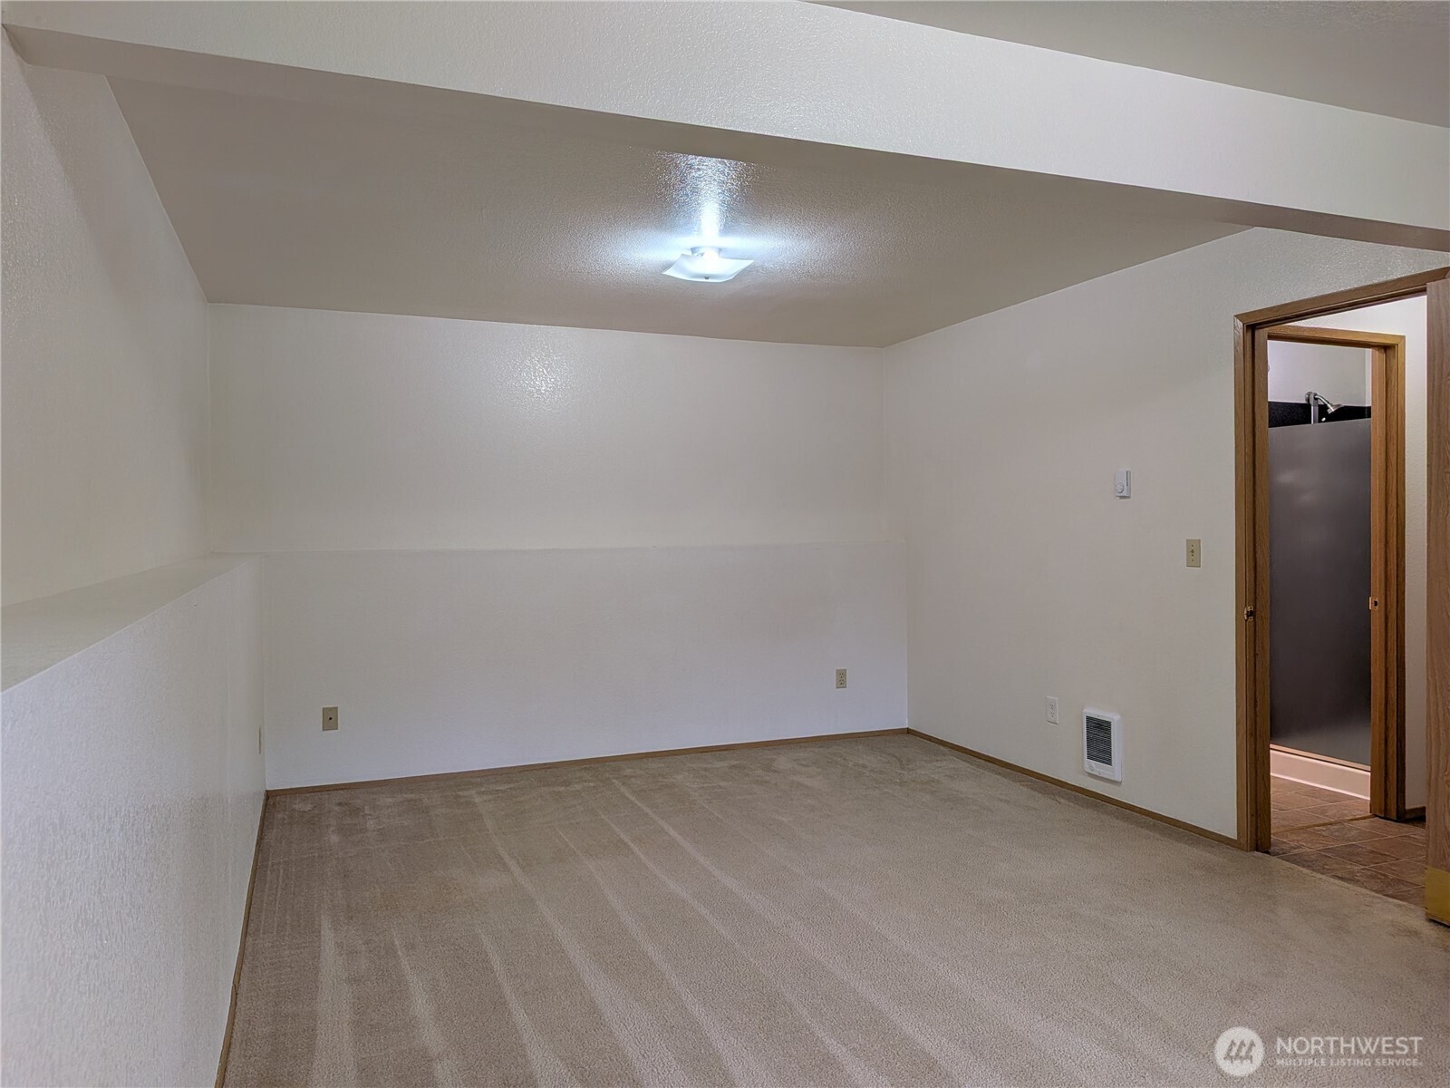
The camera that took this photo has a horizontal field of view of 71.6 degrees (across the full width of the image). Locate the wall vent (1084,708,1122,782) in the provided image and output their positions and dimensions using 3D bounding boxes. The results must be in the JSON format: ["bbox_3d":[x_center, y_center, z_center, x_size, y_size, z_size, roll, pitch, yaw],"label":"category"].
[{"bbox_3d":[1.740,0.929,4.635,0.025,0.300,0.232,-1,1,-22],"label":"wall vent"}]

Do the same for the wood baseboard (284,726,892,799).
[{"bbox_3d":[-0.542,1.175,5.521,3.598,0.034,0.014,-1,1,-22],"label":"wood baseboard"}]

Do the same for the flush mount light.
[{"bbox_3d":[-0.072,-1.135,4.108,0.305,0.122,0.305,-1,1,-22],"label":"flush mount light"}]

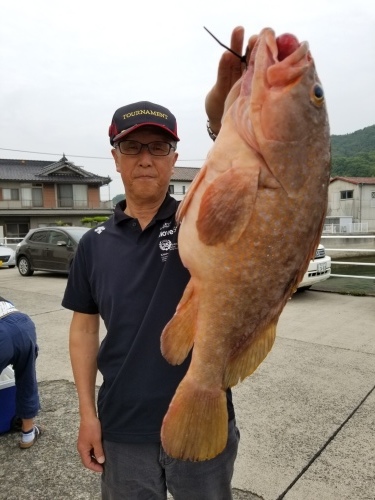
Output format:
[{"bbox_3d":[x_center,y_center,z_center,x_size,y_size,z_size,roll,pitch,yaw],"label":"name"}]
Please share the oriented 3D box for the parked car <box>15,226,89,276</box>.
[{"bbox_3d":[-3.349,0.065,11.260,4.060,1.480,1.750,1,2,34],"label":"parked car"}]

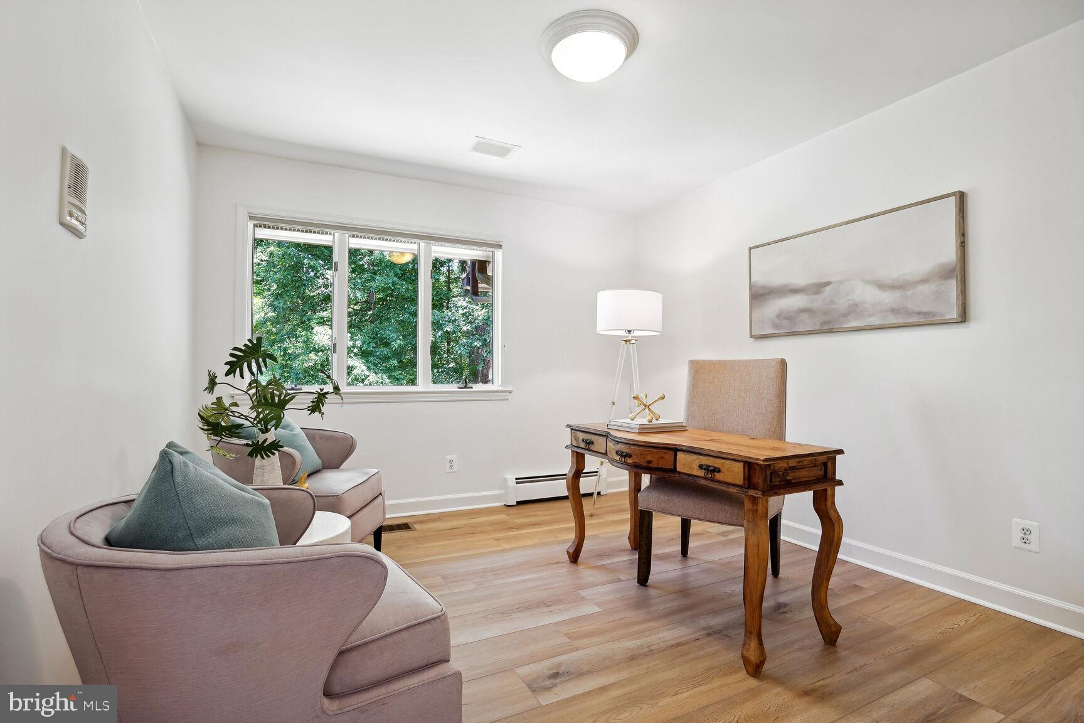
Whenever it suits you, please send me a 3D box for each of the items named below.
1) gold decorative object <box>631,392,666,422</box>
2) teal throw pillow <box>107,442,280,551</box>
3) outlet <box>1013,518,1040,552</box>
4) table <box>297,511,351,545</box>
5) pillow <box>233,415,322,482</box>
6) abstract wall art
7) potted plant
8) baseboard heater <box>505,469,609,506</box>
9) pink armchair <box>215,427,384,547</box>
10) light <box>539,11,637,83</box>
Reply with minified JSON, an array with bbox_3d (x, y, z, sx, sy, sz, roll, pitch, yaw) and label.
[{"bbox_3d":[0.565,0.245,2.580,0.180,0.150,0.170,0,-1,12],"label":"gold decorative object"},{"bbox_3d":[-0.737,0.391,1.062,0.190,0.430,0.460,-17,8,-33],"label":"teal throw pillow"},{"bbox_3d":[2.061,0.743,2.052,0.008,0.125,0.082,1,-1,-30],"label":"outlet"},{"bbox_3d":[-0.981,0.870,1.839,0.470,0.455,0.470,1,-1,-27],"label":"table"},{"bbox_3d":[-1.377,0.456,2.540,0.170,0.440,0.470,-33,-1,-1],"label":"pillow"},{"bbox_3d":[1.648,-0.462,2.677,0.042,0.594,1.093,1,-1,-30],"label":"abstract wall art"},{"bbox_3d":[-1.045,0.272,1.860,0.450,0.730,0.440,1,-1,-27],"label":"potted plant"},{"bbox_3d":[0.123,1.000,3.900,0.890,0.217,0.085,1,-1,-24],"label":"baseboard heater"},{"bbox_3d":[-1.243,0.705,2.445,0.740,0.735,0.740,0,-1,3],"label":"pink armchair"},{"bbox_3d":[0.199,-1.276,2.041,0.405,0.145,0.405,0,-1,0],"label":"light"}]

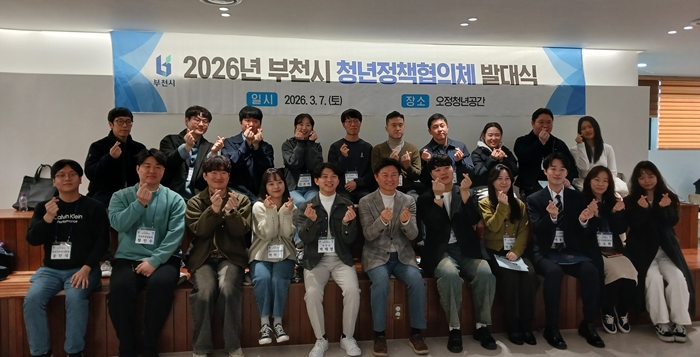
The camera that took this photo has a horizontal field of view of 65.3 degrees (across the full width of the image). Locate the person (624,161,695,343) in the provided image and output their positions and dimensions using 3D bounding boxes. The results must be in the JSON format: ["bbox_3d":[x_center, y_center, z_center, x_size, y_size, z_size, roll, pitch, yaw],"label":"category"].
[{"bbox_3d":[2.492,0.520,4.435,0.560,1.310,0.760,0,3,4],"label":"person"}]

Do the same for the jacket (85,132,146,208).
[{"bbox_3d":[-1.956,-0.035,4.613,0.570,0.723,0.420,-1,3,-14],"label":"jacket"}]

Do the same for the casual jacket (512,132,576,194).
[{"bbox_3d":[1.852,-0.125,5.244,0.620,0.700,0.420,1,4,10],"label":"casual jacket"}]

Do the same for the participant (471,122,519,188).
[{"bbox_3d":[1.356,0.080,5.010,0.500,1.180,0.740,0,3,5],"label":"participant"}]

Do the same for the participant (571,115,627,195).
[{"bbox_3d":[2.326,0.053,5.189,0.500,1.294,0.720,0,3,3],"label":"participant"}]

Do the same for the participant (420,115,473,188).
[{"bbox_3d":[0.894,0.060,4.948,0.500,1.307,0.750,0,3,-7],"label":"participant"}]

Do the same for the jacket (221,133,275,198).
[{"bbox_3d":[-0.893,-0.052,4.775,0.500,0.699,0.420,-1,3,-10],"label":"jacket"}]

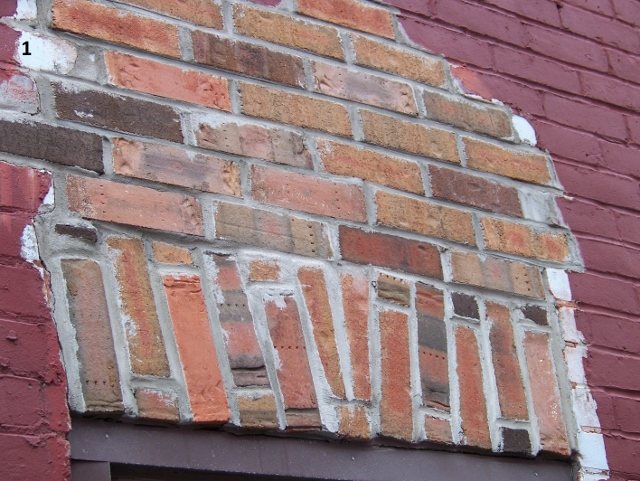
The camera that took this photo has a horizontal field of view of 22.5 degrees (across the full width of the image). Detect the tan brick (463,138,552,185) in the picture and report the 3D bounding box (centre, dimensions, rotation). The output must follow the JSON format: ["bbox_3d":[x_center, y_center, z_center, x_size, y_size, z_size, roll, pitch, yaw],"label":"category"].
[{"bbox_3d":[0.296,-0.118,2.780,0.199,0.056,0.092,10,-30,-35],"label":"tan brick"}]

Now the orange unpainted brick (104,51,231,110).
[{"bbox_3d":[-0.239,-0.206,2.303,0.203,0.056,0.093,10,-28,-36],"label":"orange unpainted brick"}]

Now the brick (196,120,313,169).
[{"bbox_3d":[-0.123,-0.125,2.392,0.198,0.056,0.094,10,-30,-34],"label":"brick"}]

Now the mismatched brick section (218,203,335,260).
[{"bbox_3d":[-0.095,0.004,2.397,0.202,0.056,0.092,10,-30,-35],"label":"mismatched brick section"}]

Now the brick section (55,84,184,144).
[{"bbox_3d":[-0.304,-0.155,2.265,0.199,0.056,0.094,10,-30,-34],"label":"brick section"}]

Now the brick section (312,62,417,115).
[{"bbox_3d":[0.044,-0.219,2.548,0.200,0.056,0.093,10,-28,-36],"label":"brick section"}]

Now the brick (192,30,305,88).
[{"bbox_3d":[-0.132,-0.253,2.459,0.199,0.056,0.094,10,-30,-34],"label":"brick"}]

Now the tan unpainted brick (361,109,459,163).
[{"bbox_3d":[0.119,-0.146,2.598,0.198,0.056,0.094,10,-30,-34],"label":"tan unpainted brick"}]

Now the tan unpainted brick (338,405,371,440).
[{"bbox_3d":[0.020,0.271,2.279,0.053,0.044,0.094,13,-32,-33],"label":"tan unpainted brick"}]

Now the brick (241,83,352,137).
[{"bbox_3d":[-0.061,-0.184,2.530,0.203,0.056,0.092,10,-30,-35],"label":"brick"}]

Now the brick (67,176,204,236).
[{"bbox_3d":[-0.272,-0.030,2.182,0.204,0.056,0.093,10,-28,-36],"label":"brick"}]

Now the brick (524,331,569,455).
[{"bbox_3d":[0.334,0.260,2.598,0.056,0.201,0.092,14,-32,-33],"label":"brick"}]

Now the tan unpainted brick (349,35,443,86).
[{"bbox_3d":[0.108,-0.279,2.720,0.199,0.056,0.092,10,-30,-35],"label":"tan unpainted brick"}]

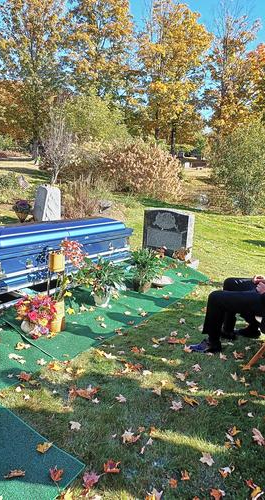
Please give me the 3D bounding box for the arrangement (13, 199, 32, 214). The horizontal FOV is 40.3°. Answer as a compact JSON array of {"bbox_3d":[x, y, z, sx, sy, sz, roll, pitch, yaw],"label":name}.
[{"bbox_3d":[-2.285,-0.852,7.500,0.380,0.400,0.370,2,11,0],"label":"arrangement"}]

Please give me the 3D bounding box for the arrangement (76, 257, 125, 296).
[{"bbox_3d":[-0.346,0.308,3.900,0.520,0.460,0.460,0,13,-5],"label":"arrangement"}]

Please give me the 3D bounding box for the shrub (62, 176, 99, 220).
[{"bbox_3d":[-1.282,-1.269,8.900,0.900,1.000,0.850,2,11,0],"label":"shrub"}]

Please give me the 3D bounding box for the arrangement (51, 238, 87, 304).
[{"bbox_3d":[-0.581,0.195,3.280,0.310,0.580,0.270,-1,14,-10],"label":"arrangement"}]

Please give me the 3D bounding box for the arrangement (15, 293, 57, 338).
[{"bbox_3d":[-0.837,0.571,3.150,0.360,0.380,0.330,-2,14,-15],"label":"arrangement"}]

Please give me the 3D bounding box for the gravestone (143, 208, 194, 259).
[{"bbox_3d":[0.625,-0.253,6.100,0.830,0.820,0.220,8,13,30],"label":"gravestone"}]

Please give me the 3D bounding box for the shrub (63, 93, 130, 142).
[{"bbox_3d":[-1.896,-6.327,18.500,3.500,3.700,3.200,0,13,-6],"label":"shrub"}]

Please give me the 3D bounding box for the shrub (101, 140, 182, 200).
[{"bbox_3d":[0.419,-3.699,16.800,3.500,2.700,2.800,2,11,0],"label":"shrub"}]

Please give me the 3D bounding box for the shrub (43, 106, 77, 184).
[{"bbox_3d":[-2.588,-3.704,12.800,1.250,2.750,1.200,2,11,0],"label":"shrub"}]

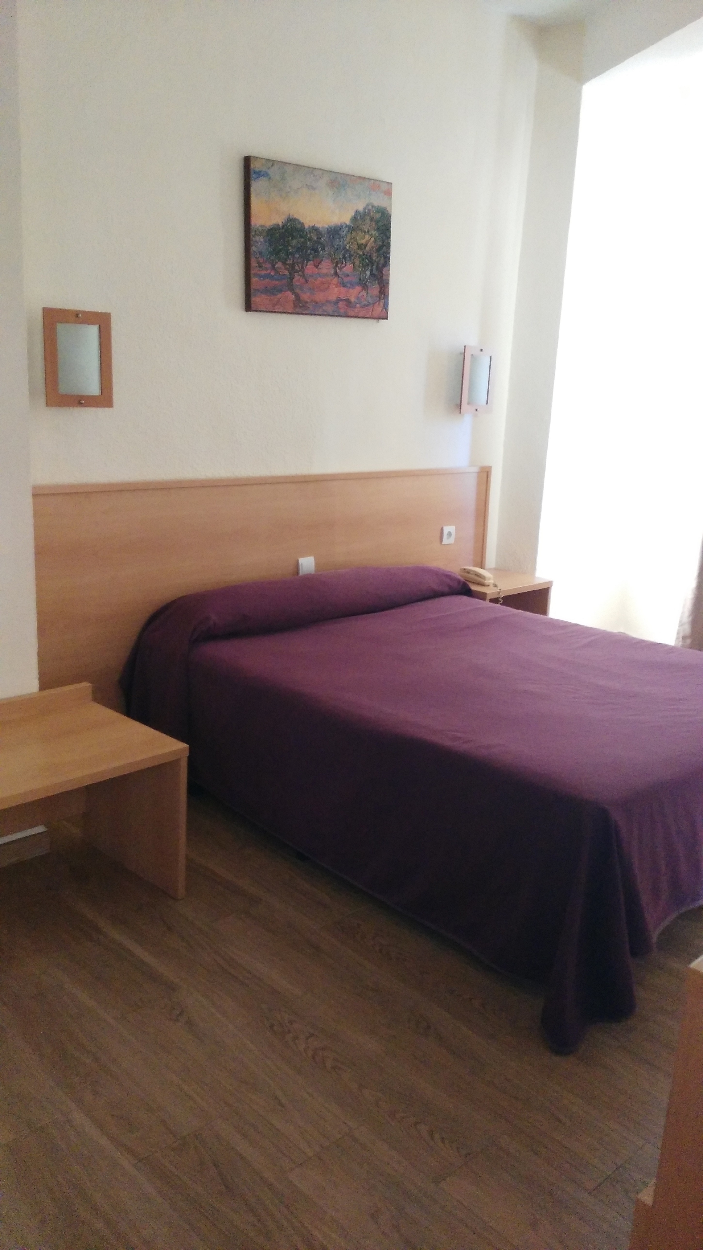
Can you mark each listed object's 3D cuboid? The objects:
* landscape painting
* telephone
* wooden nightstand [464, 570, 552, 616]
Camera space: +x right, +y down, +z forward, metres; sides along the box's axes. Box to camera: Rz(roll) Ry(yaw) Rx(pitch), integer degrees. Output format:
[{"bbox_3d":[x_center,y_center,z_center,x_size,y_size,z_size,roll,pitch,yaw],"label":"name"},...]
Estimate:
[{"bbox_3d":[-0.108,-1.425,3.480,0.034,0.504,0.722,15,22,42],"label":"landscape painting"},{"bbox_3d":[0.597,-0.234,4.317,0.075,0.066,0.195,-9,18,-39],"label":"telephone"},{"bbox_3d":[0.632,0.098,4.439,0.371,0.633,0.510,15,19,42],"label":"wooden nightstand"}]

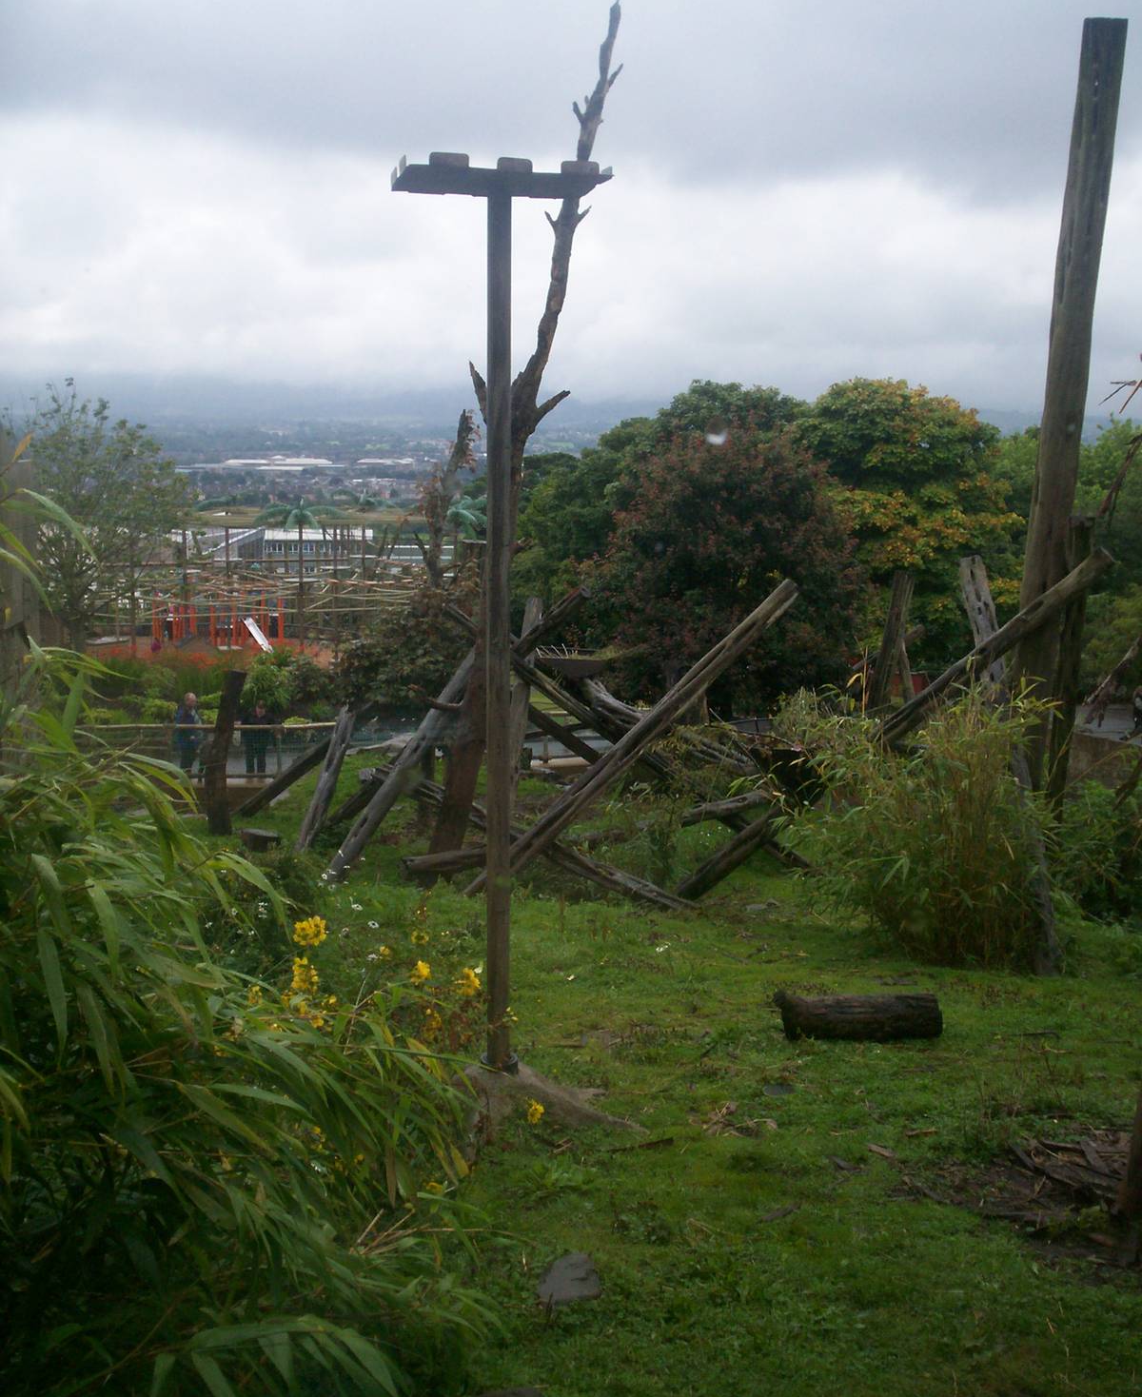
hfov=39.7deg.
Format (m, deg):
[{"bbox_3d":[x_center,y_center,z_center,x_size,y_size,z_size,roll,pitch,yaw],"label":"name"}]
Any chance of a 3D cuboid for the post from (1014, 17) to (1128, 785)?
[{"bbox_3d":[4.130,-1.936,13.170,0.380,7.019,0.380,2,11,0],"label":"post"}]

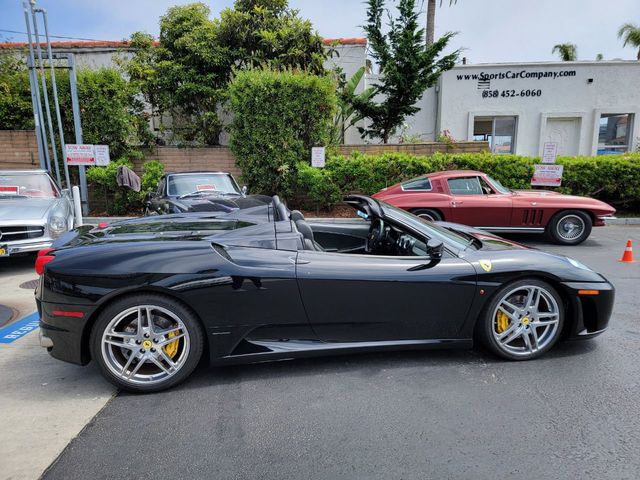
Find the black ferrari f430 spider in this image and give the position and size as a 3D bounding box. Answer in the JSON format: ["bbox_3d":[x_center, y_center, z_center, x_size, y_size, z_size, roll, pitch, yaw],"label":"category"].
[{"bbox_3d":[0.140,0.195,3.870,4.500,1.190,1.930,-2,10,-9],"label":"black ferrari f430 spider"}]

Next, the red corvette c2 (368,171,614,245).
[{"bbox_3d":[3.064,-0.678,8.531,4.440,1.270,1.770,1,10,8],"label":"red corvette c2"}]

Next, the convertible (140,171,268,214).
[{"bbox_3d":[-2.176,-0.609,8.268,1.720,1.270,4.350,-6,11,-27],"label":"convertible"}]

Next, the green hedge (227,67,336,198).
[{"bbox_3d":[-0.932,-2.315,10.965,2.600,3.400,1.400,0,10,0],"label":"green hedge"}]

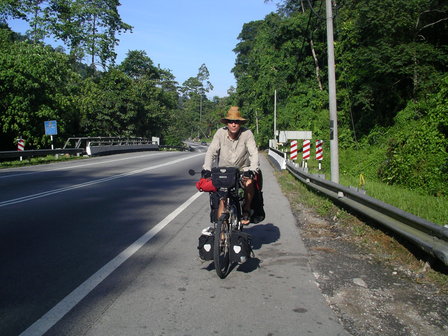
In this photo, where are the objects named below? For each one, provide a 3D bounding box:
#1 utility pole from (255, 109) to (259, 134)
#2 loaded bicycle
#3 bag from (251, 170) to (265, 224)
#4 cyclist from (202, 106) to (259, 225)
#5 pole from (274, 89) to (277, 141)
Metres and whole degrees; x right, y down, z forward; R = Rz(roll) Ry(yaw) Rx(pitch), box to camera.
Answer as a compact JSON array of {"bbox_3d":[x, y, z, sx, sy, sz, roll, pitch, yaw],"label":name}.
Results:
[{"bbox_3d":[6.650,-7.700,98.000,0.250,8.500,0.250,-1,3,0],"label":"utility pole"},{"bbox_3d":[0.045,0.530,5.390,0.700,1.130,1.800,0,3,10],"label":"loaded bicycle"},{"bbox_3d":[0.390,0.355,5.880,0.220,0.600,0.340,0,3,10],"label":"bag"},{"bbox_3d":[0.085,0.080,5.630,0.640,1.580,0.820,0,3,10],"label":"cyclist"},{"bbox_3d":[6.990,-6.290,65.000,0.260,9.000,0.260,-1,3,0],"label":"pole"}]

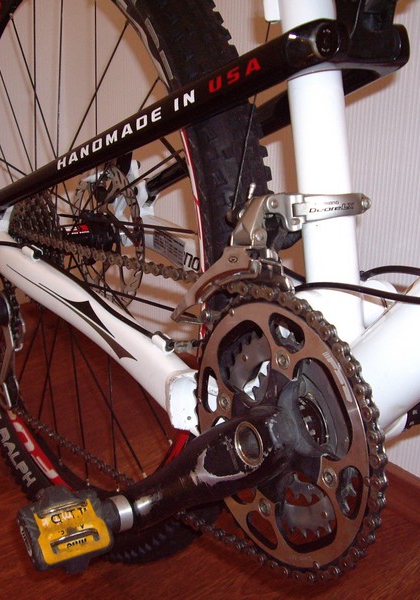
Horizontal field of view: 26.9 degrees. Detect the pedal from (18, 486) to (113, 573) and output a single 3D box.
[{"bbox_3d":[-0.103,0.170,0.650,0.064,0.030,0.060,-9,62,-34],"label":"pedal"}]

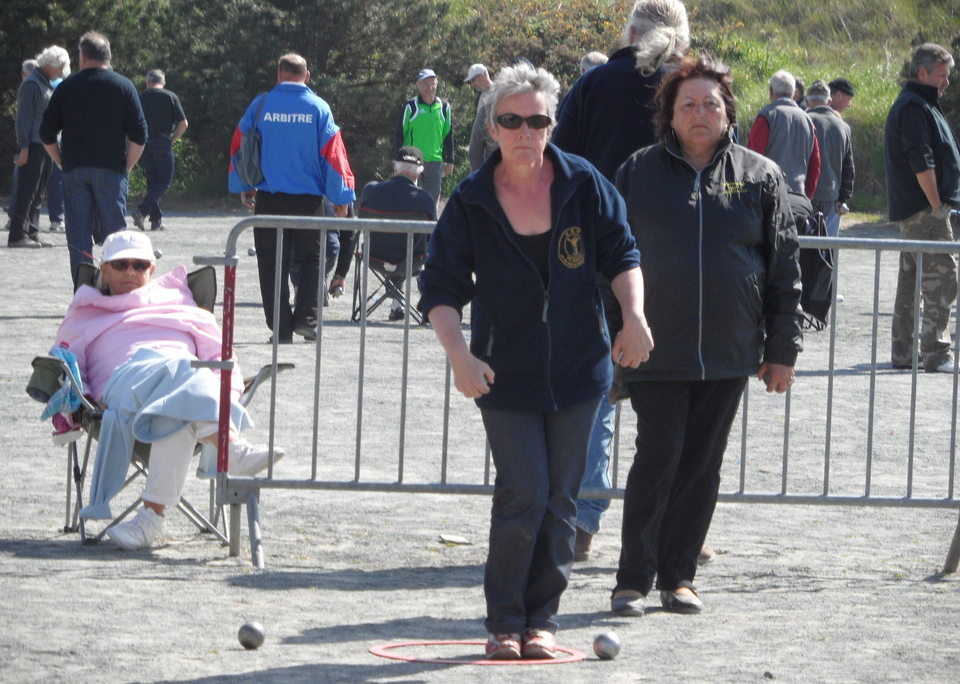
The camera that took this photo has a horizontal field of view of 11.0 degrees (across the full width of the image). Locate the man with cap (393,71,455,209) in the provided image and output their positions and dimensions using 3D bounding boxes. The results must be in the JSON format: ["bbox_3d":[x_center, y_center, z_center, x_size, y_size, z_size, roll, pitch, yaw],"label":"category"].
[{"bbox_3d":[-0.500,-1.651,45.800,0.550,1.690,0.330,1,3,-12],"label":"man with cap"}]

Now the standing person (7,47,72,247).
[{"bbox_3d":[-3.883,-1.702,44.000,0.550,1.760,0.500,2,3,9],"label":"standing person"}]

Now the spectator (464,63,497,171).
[{"bbox_3d":[0.038,-1.492,42.500,0.420,1.730,0.500,1,3,-6],"label":"spectator"}]

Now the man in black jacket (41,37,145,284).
[{"bbox_3d":[-2.278,-0.892,29.500,0.630,1.800,0.420,1,3,-3],"label":"man in black jacket"}]

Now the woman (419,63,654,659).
[{"bbox_3d":[0.152,0.040,13.400,0.630,1.590,0.450,1,3,-2],"label":"woman"}]

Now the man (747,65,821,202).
[{"bbox_3d":[2.189,-1.098,36.000,0.550,1.720,0.360,1,3,-21],"label":"man"}]

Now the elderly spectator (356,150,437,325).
[{"bbox_3d":[-0.560,-0.741,33.500,0.540,1.190,0.770,2,3,9],"label":"elderly spectator"}]

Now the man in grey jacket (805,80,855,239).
[{"bbox_3d":[2.662,-1.192,38.800,0.560,1.660,0.360,2,3,3],"label":"man in grey jacket"}]

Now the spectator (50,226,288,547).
[{"bbox_3d":[-1.030,0.153,16.450,0.720,1.020,0.880,1,3,-6],"label":"spectator"}]

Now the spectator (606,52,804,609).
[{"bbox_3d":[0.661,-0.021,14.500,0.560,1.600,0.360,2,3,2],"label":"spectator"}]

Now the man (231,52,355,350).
[{"bbox_3d":[-1.137,-0.871,30.100,0.740,1.750,0.500,1,3,3],"label":"man"}]

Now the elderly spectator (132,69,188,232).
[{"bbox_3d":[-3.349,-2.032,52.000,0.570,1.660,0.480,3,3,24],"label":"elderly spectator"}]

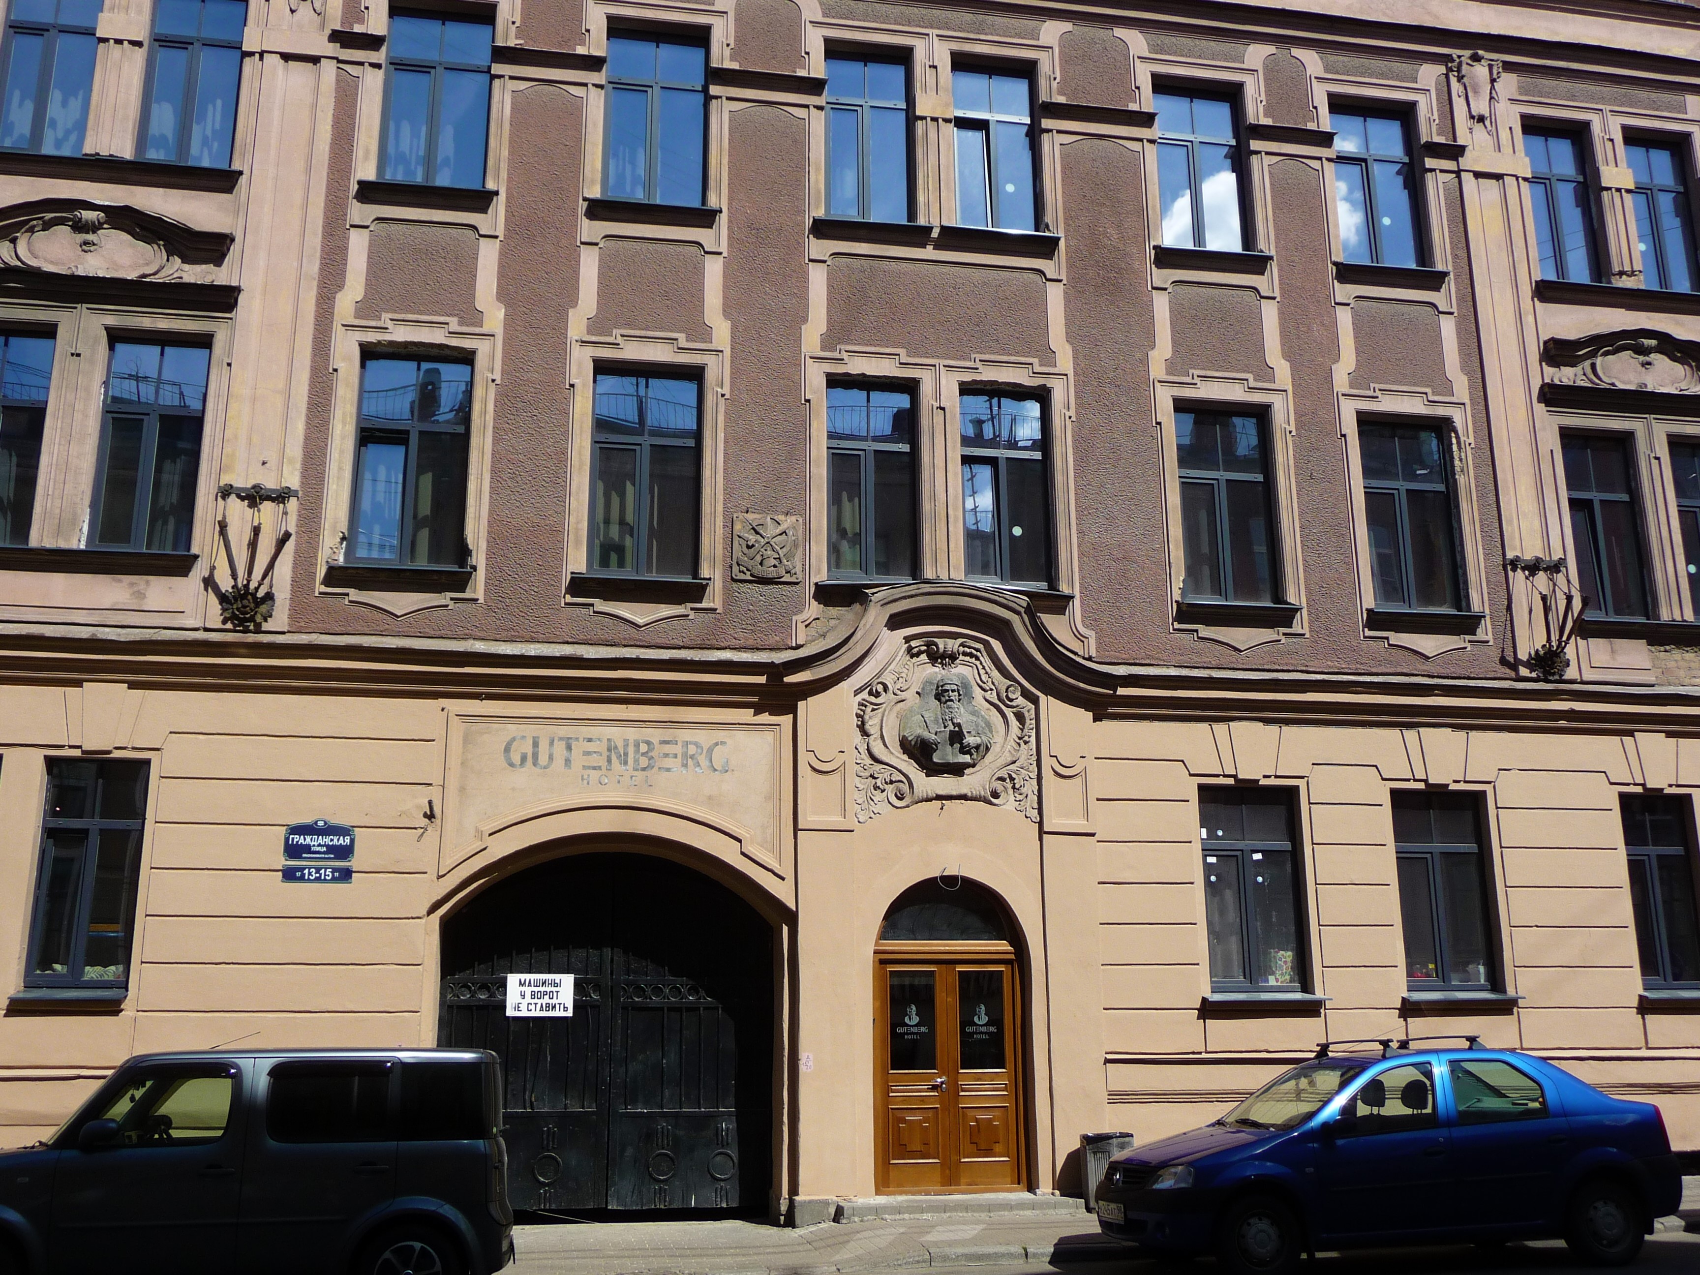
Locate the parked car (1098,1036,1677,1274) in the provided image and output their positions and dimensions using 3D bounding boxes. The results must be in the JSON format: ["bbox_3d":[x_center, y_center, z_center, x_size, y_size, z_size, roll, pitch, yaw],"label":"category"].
[{"bbox_3d":[4.043,3.908,11.954,4.250,1.580,1.760,2,-14,-8],"label":"parked car"}]

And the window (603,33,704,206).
[{"bbox_3d":[-2.083,-5.563,16.862,1.101,2.092,0.200,2,-15,-10],"label":"window"}]

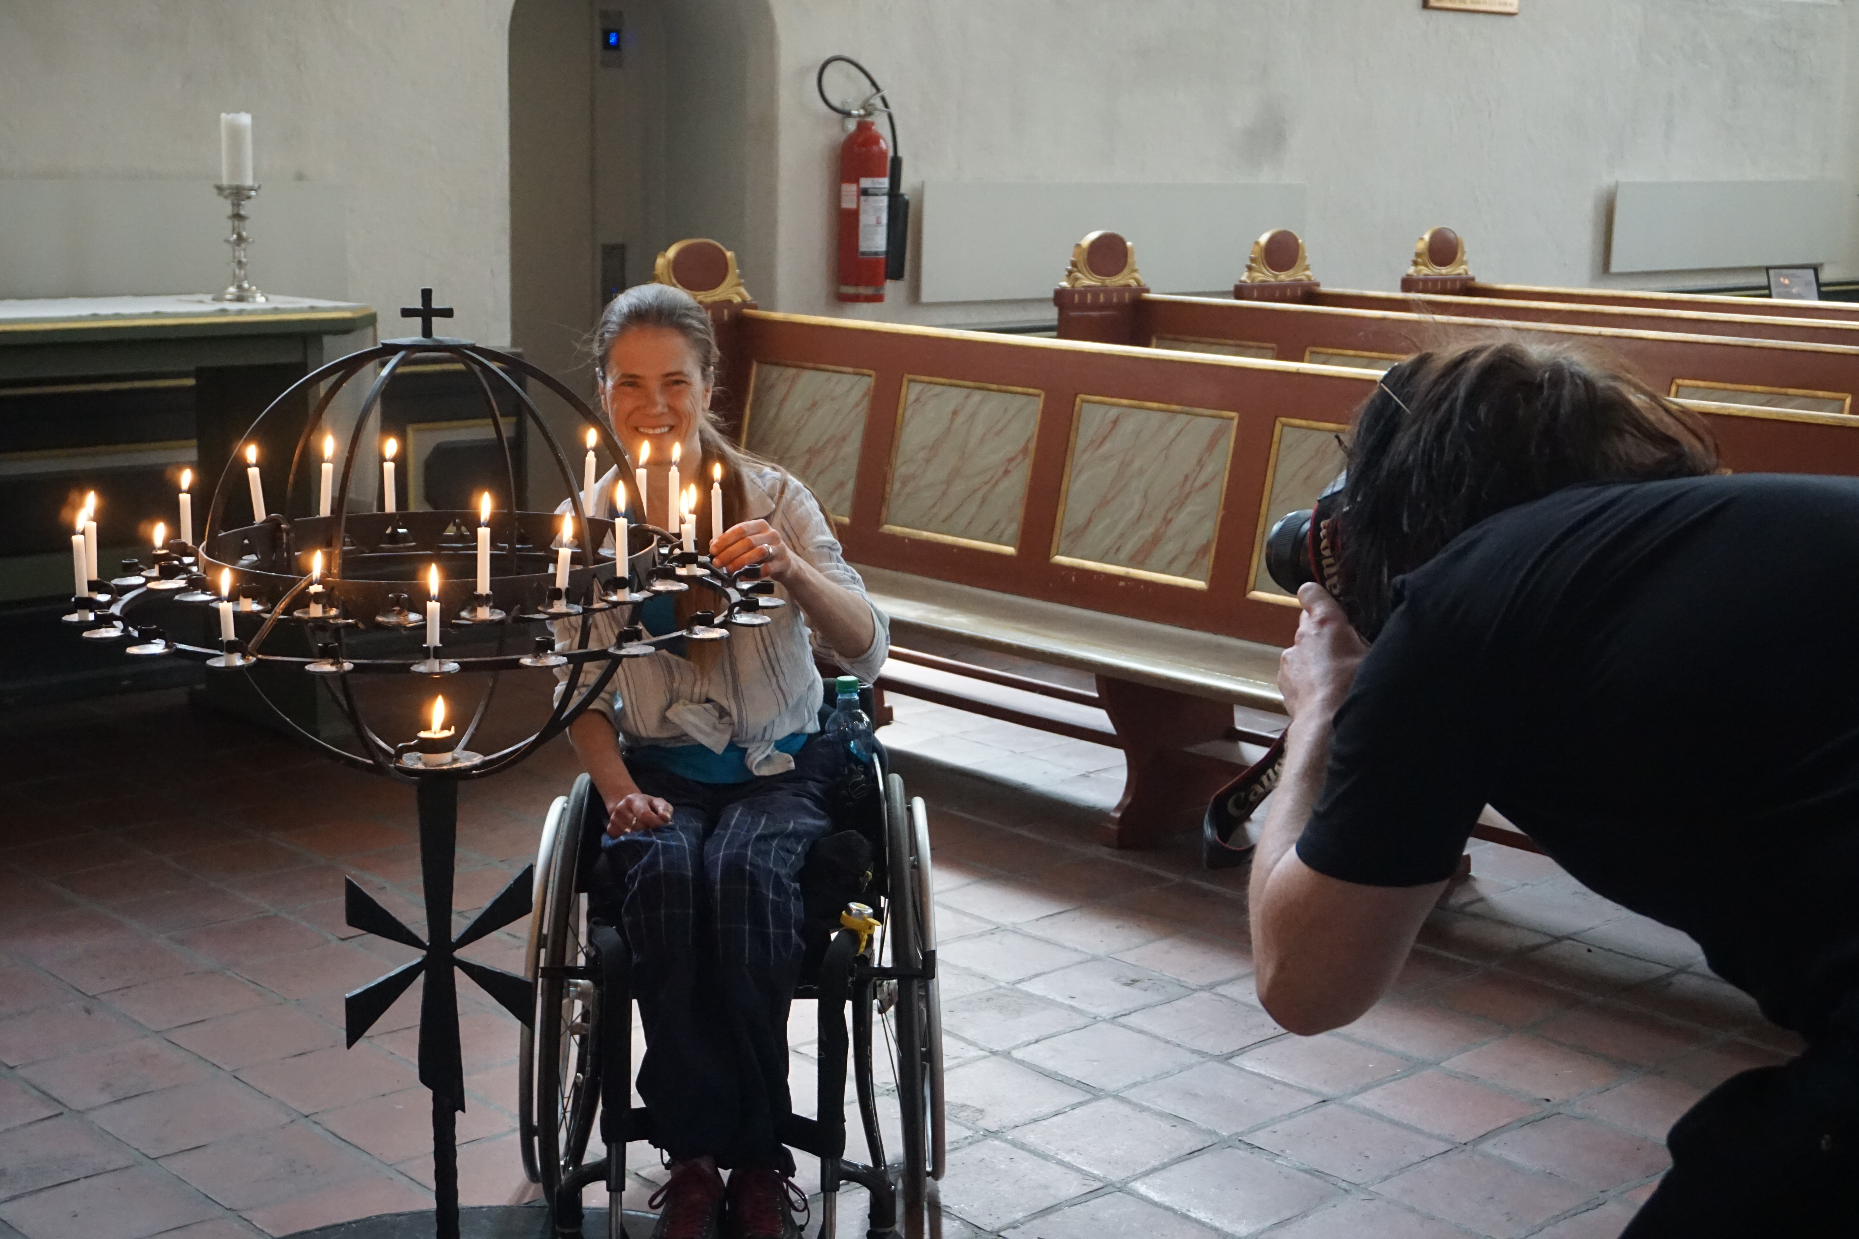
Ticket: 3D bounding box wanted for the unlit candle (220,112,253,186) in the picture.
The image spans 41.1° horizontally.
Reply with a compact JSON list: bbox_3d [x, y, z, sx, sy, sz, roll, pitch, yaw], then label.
[{"bbox_3d":[-1.732,-1.177,6.200,0.076,0.188,0.076,-8,14,-43],"label":"unlit candle"}]

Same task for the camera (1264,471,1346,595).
[{"bbox_3d":[0.374,-0.067,2.103,0.142,0.110,0.165,-5,6,-30],"label":"camera"}]

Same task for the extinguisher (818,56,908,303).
[{"bbox_3d":[-0.215,-1.420,8.021,0.340,0.781,0.175,-8,14,-43],"label":"extinguisher"}]

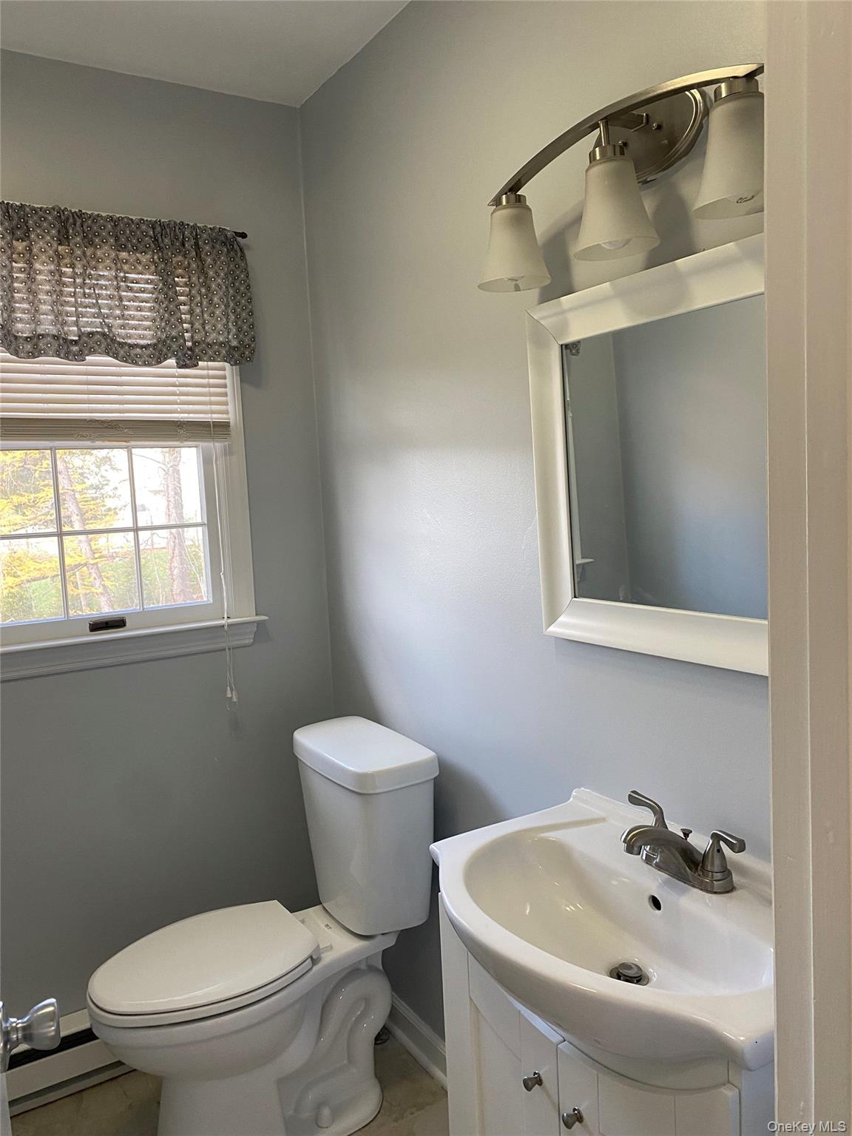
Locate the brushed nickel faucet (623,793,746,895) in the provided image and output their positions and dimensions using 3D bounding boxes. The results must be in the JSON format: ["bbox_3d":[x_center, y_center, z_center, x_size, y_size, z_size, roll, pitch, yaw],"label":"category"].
[{"bbox_3d":[0.335,0.397,1.210,0.153,0.096,0.207,-6,6,-31],"label":"brushed nickel faucet"}]

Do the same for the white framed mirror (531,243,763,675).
[{"bbox_3d":[0.391,-0.147,1.210,0.030,0.565,0.709,-6,6,-31],"label":"white framed mirror"}]

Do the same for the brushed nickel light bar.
[{"bbox_3d":[0.271,-0.567,1.195,0.175,0.246,0.552,-6,6,-31],"label":"brushed nickel light bar"}]

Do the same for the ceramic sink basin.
[{"bbox_3d":[0.252,0.508,1.167,0.428,0.163,0.606,-6,6,-31],"label":"ceramic sink basin"}]

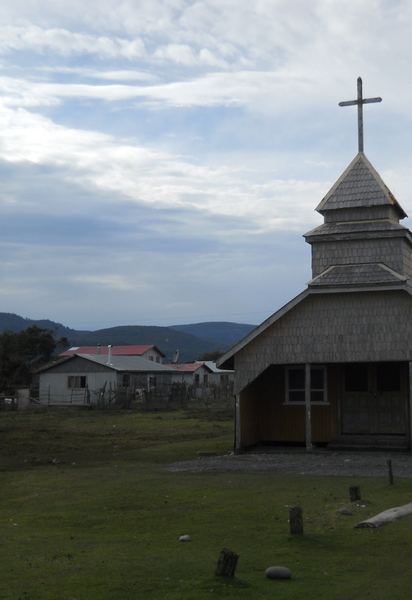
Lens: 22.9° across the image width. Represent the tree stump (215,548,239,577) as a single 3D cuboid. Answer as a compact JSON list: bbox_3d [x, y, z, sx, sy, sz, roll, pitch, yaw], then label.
[{"bbox_3d":[0.201,2.404,9.328,0.160,0.250,0.150,14,-4,1],"label":"tree stump"}]

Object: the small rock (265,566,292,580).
[{"bbox_3d":[0.648,2.444,9.178,0.235,0.120,0.170,-1,-5,0],"label":"small rock"}]

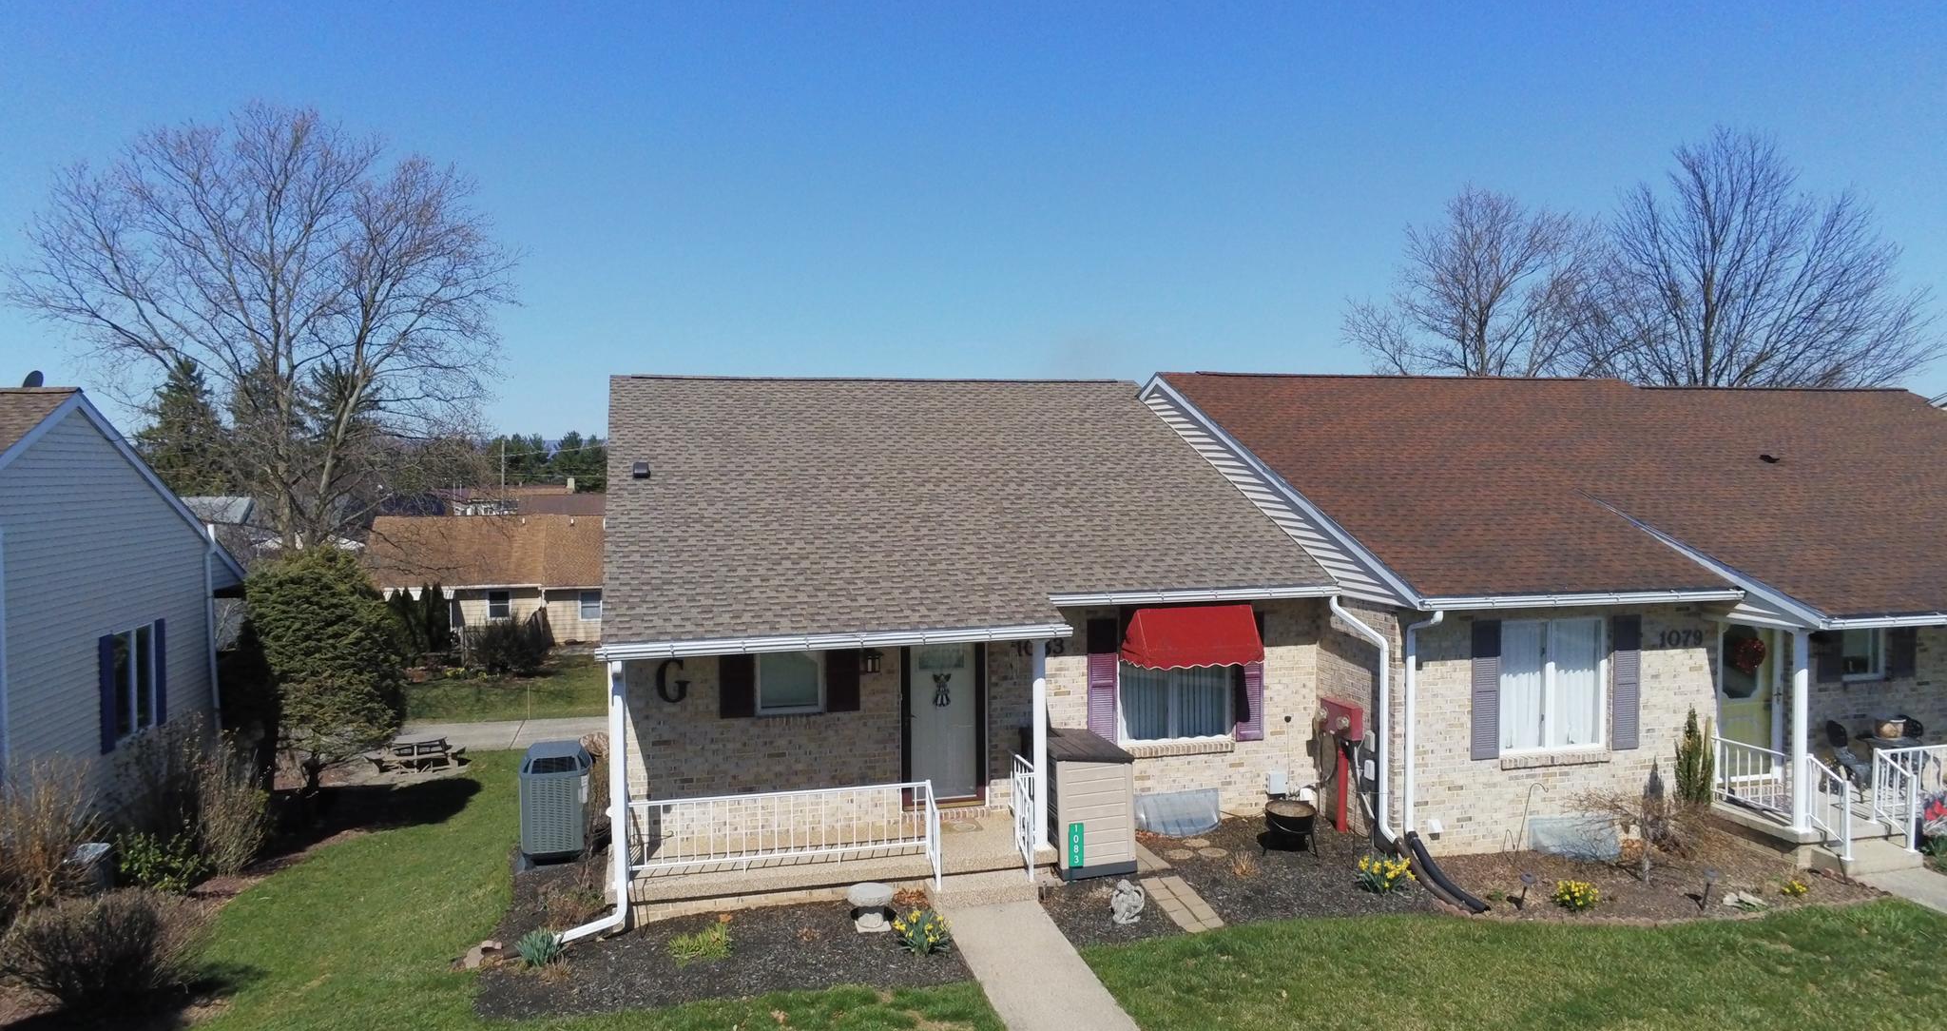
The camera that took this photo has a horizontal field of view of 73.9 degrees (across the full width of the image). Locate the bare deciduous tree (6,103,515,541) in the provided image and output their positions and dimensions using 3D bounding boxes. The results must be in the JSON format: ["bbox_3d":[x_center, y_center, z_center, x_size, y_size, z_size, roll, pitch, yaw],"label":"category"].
[{"bbox_3d":[-19.280,-3.157,35.325,13.700,16.050,13.000,-1,2,-20],"label":"bare deciduous tree"}]

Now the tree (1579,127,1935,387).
[{"bbox_3d":[26.410,-4.563,44.351,12.200,17.320,12.000,-1,2,-20],"label":"tree"}]

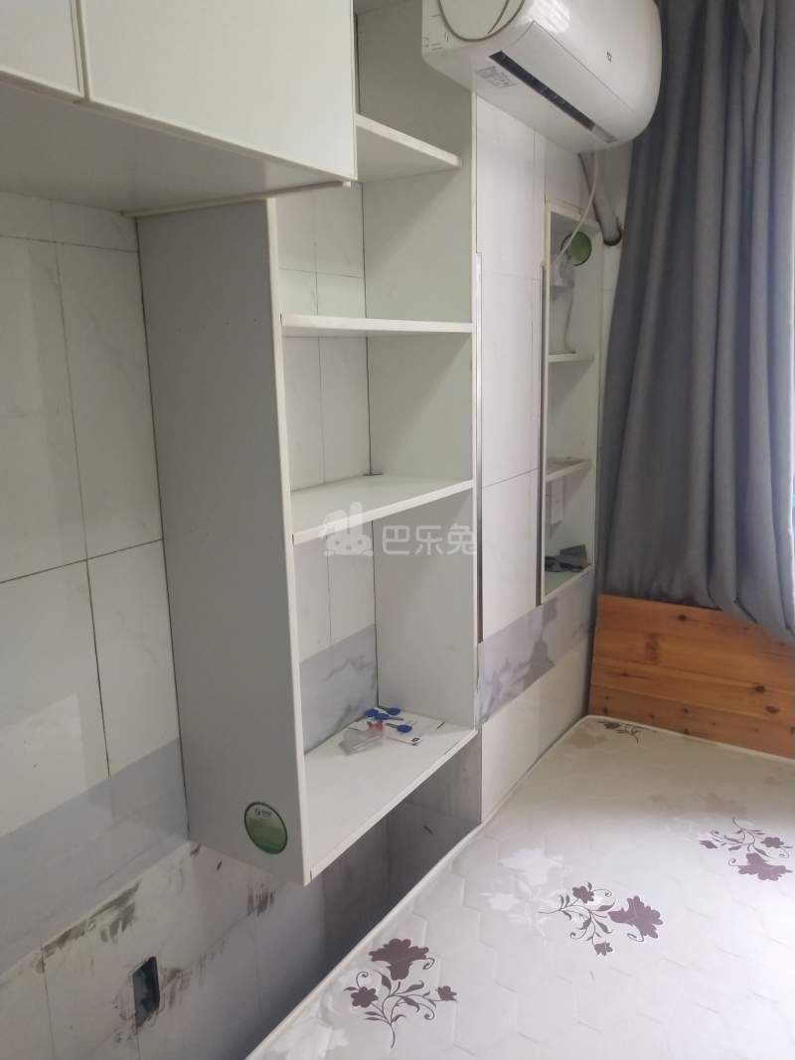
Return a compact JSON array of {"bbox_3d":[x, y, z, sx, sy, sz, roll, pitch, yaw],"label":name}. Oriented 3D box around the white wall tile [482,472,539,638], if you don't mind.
[{"bbox_3d":[0.250,0.048,2.110,0.030,0.338,0.320,5,13,30],"label":"white wall tile"}]

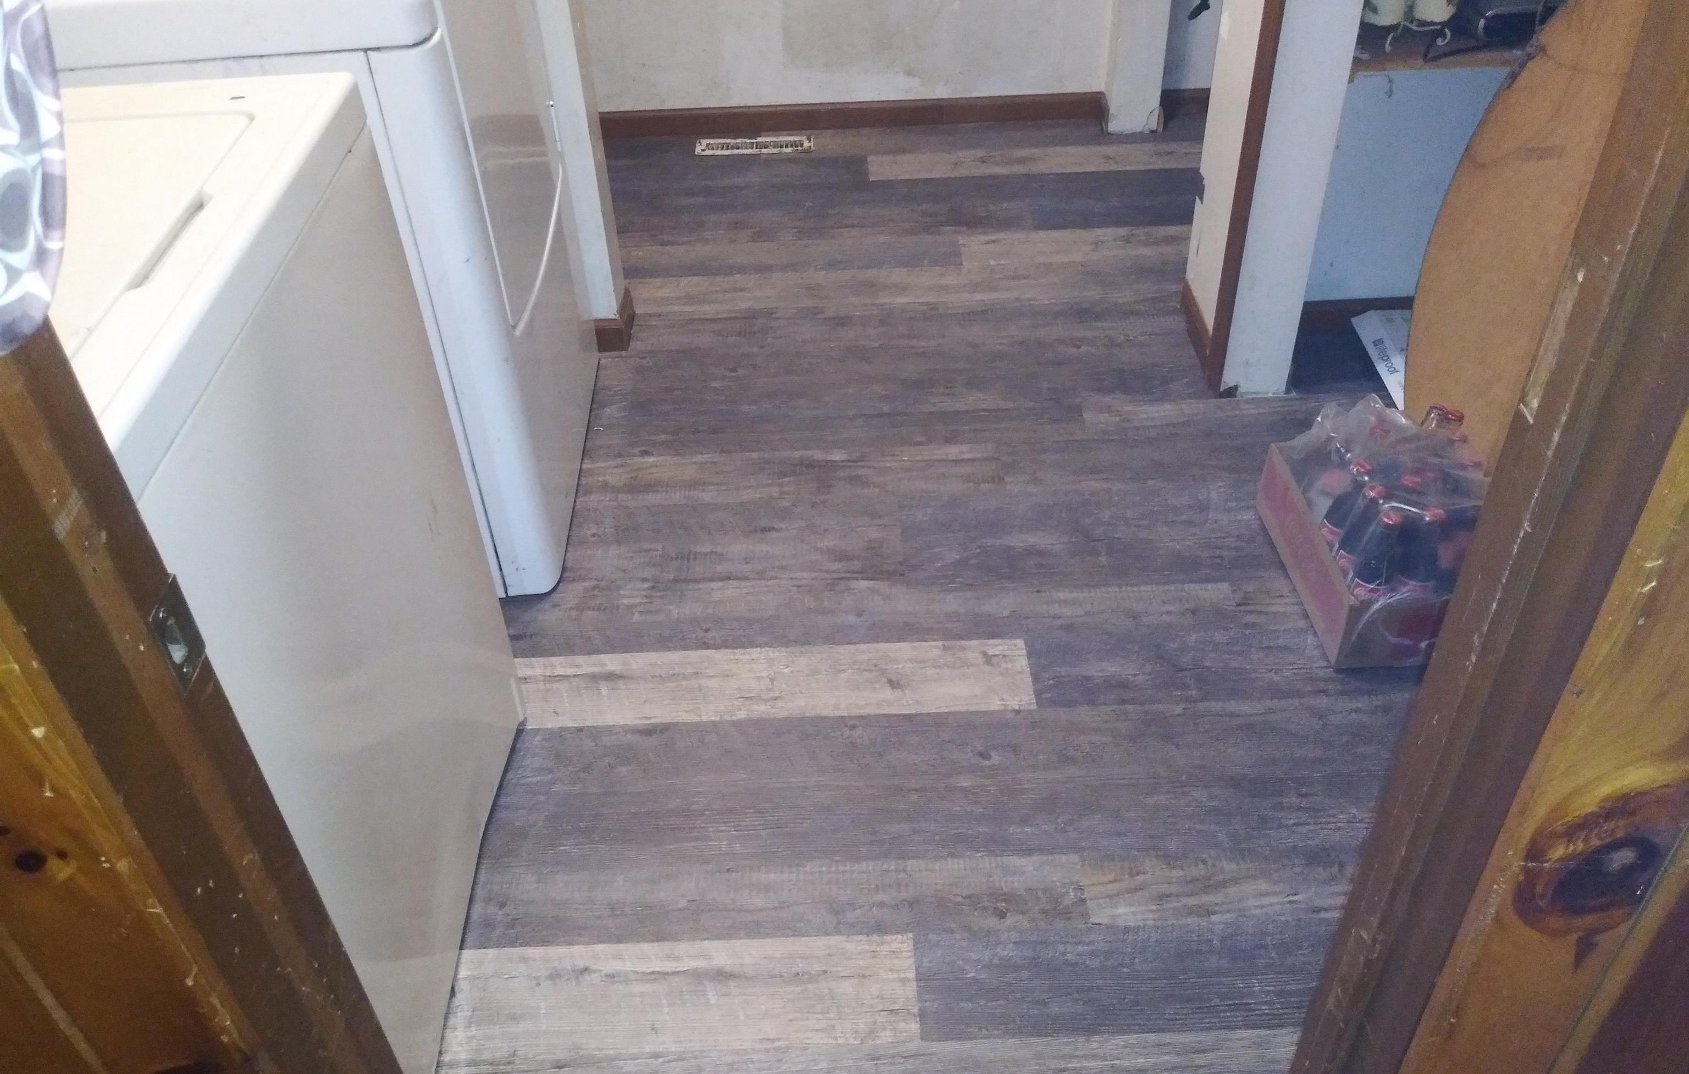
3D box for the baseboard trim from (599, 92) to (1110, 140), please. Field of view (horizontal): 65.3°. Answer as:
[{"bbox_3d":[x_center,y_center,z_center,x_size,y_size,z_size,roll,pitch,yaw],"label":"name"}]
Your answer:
[{"bbox_3d":[0.017,-1.094,3.421,1.330,0.070,0.017,-2,40,0],"label":"baseboard trim"}]

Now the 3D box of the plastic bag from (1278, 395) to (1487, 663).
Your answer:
[{"bbox_3d":[0.823,-0.031,1.966,0.252,0.242,0.368,-2,40,0],"label":"plastic bag"}]

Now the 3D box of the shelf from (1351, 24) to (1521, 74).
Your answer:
[{"bbox_3d":[1.041,-0.812,2.154,0.473,0.022,0.206,-2,40,0],"label":"shelf"}]

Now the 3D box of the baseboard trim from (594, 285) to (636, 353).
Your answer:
[{"bbox_3d":[-0.472,-0.447,2.658,0.072,0.083,0.149,-2,40,0],"label":"baseboard trim"}]

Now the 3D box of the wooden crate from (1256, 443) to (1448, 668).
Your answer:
[{"bbox_3d":[0.822,0.018,2.014,0.257,0.126,0.377,-2,40,0],"label":"wooden crate"}]

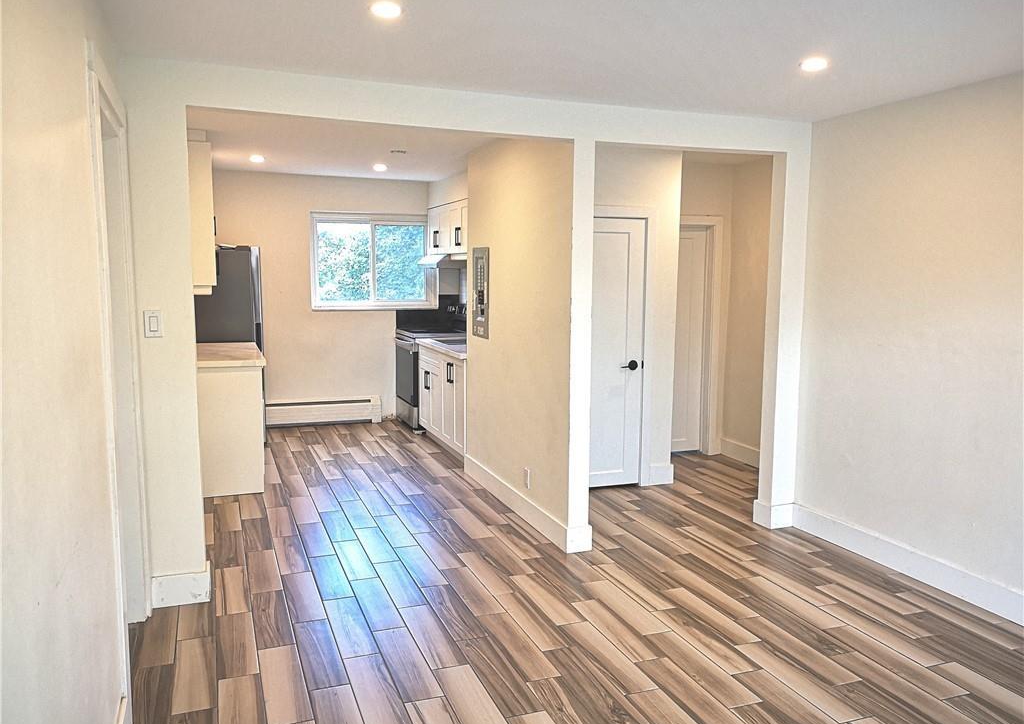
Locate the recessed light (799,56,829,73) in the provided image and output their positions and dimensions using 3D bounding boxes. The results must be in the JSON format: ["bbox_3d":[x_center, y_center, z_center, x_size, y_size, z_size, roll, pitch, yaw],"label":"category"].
[{"bbox_3d":[1.261,-1.236,3.333,0.120,0.017,0.120,-2,7,-21],"label":"recessed light"}]

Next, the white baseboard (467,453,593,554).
[{"bbox_3d":[0.040,0.878,5.281,0.144,0.138,1.903,-2,7,-21],"label":"white baseboard"}]

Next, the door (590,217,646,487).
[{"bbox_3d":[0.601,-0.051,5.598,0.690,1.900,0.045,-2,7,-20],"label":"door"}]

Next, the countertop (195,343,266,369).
[{"bbox_3d":[-2.226,-0.061,5.989,0.641,0.040,1.421,-2,7,-21],"label":"countertop"}]

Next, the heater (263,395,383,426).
[{"bbox_3d":[-1.899,0.498,7.916,1.190,0.266,0.077,-2,7,-21],"label":"heater"}]

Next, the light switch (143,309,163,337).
[{"bbox_3d":[-1.554,-0.161,3.459,0.072,0.118,0.010,-2,7,-20],"label":"light switch"}]

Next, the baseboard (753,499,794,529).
[{"bbox_3d":[1.607,0.930,4.902,0.171,0.141,0.153,-2,7,-21],"label":"baseboard"}]

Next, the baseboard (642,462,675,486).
[{"bbox_3d":[1.068,0.815,5.782,0.240,0.147,0.020,-2,7,-20],"label":"baseboard"}]

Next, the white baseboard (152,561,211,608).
[{"bbox_3d":[-1.554,1.043,3.751,0.243,0.141,0.154,-2,7,-21],"label":"white baseboard"}]

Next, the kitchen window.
[{"bbox_3d":[-1.389,-1.002,8.162,1.290,0.960,0.100,-2,7,-20],"label":"kitchen window"}]

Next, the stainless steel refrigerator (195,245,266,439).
[{"bbox_3d":[-2.567,-0.140,7.015,0.700,1.730,0.770,-2,7,-20],"label":"stainless steel refrigerator"}]

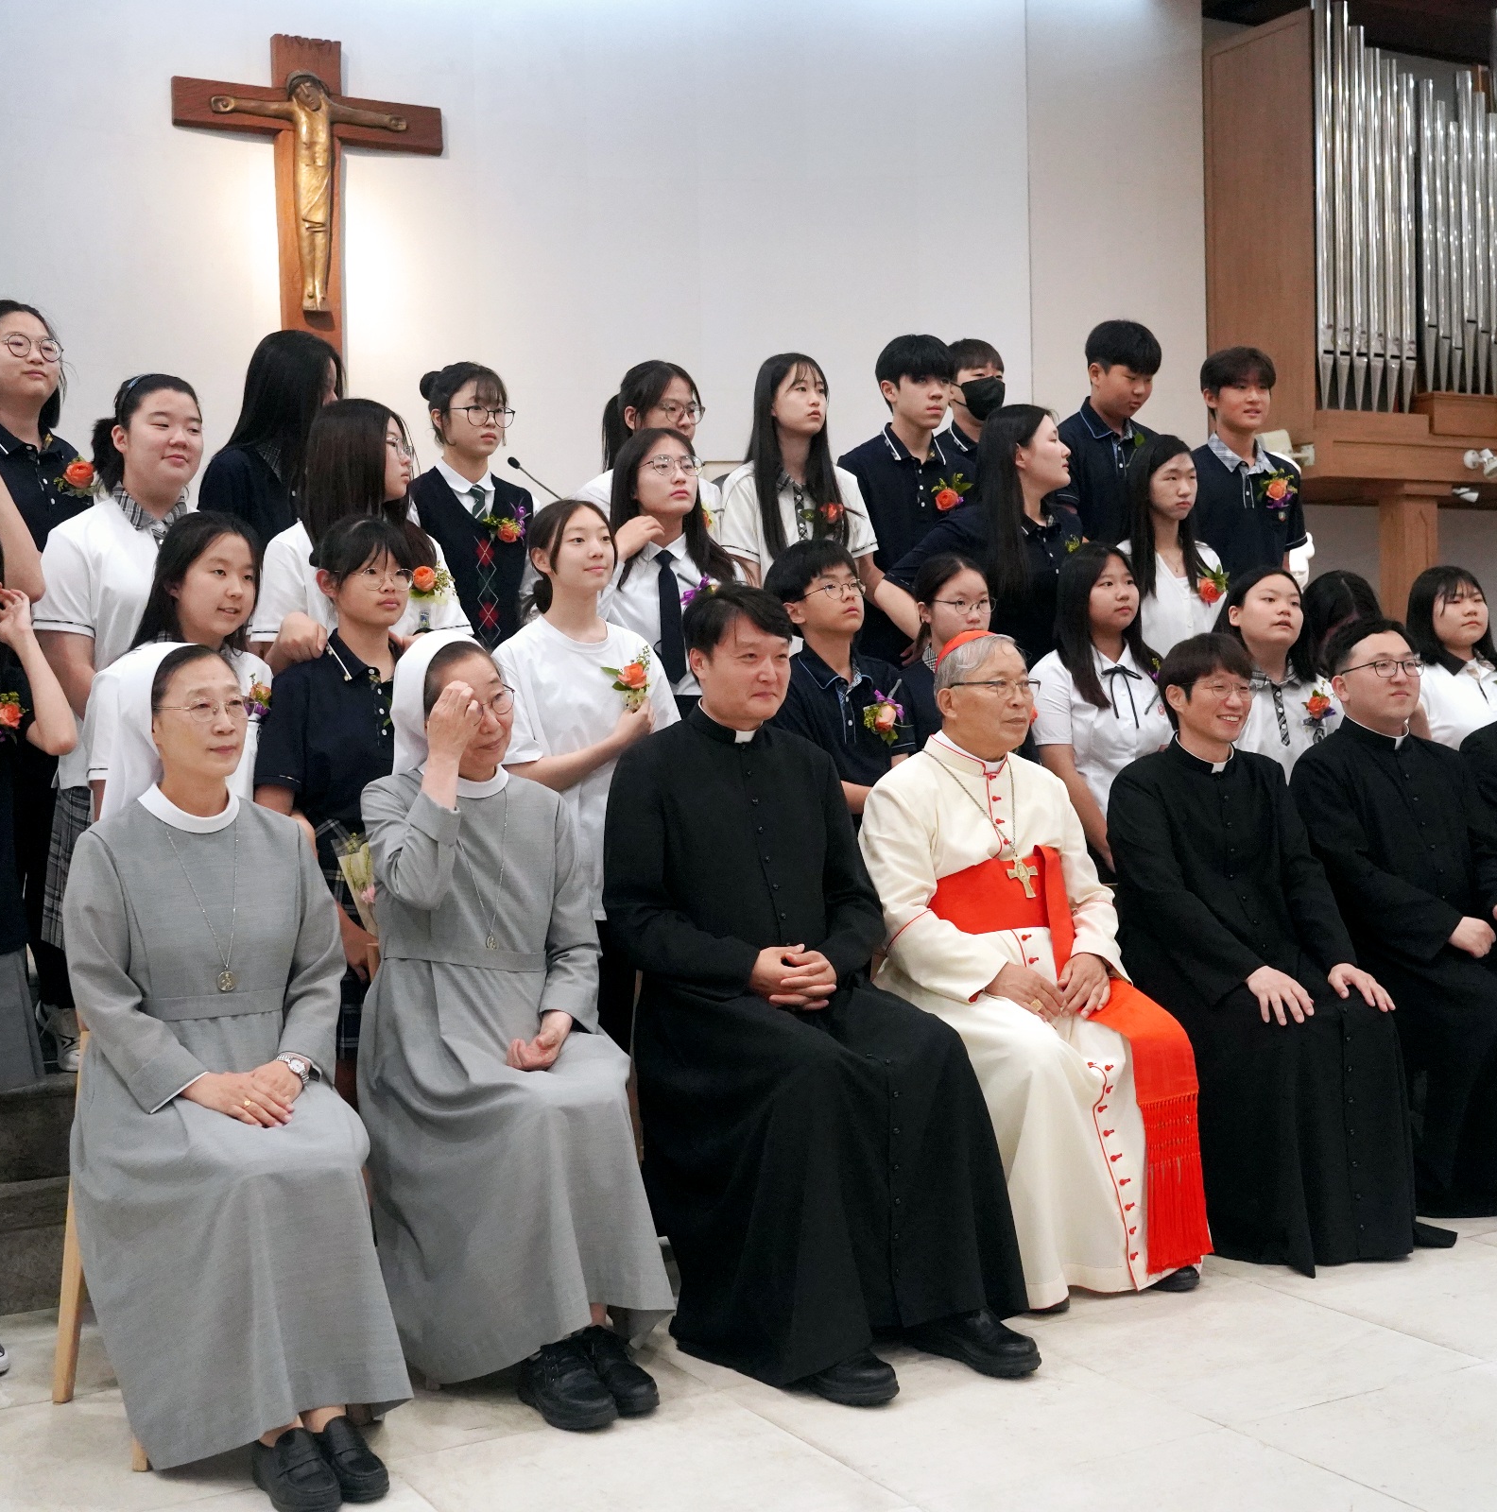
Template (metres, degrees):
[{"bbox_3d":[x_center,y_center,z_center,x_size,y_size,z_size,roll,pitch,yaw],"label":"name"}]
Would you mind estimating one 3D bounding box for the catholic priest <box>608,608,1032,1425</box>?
[{"bbox_3d":[0.103,0.379,3.909,0.620,1.385,0.760,-2,2,-29],"label":"catholic priest"}]

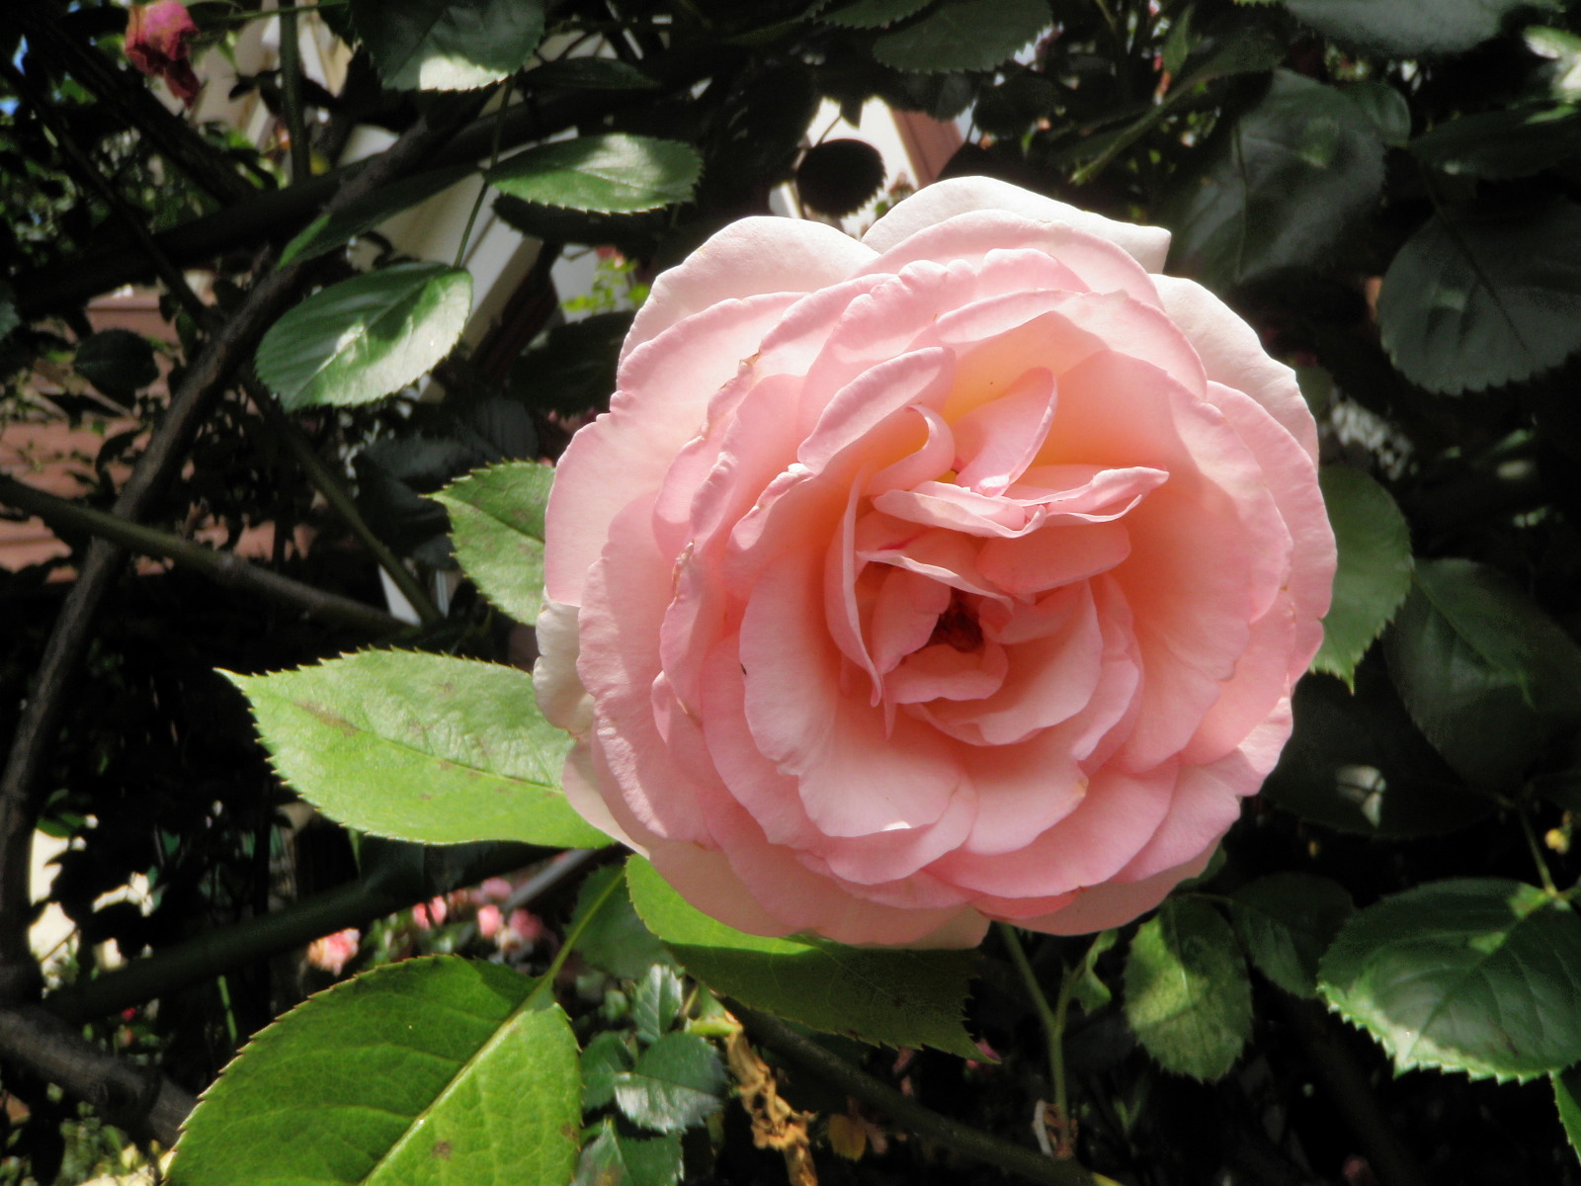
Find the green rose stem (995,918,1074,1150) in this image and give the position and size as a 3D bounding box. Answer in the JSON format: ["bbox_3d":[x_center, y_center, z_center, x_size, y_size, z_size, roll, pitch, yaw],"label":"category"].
[{"bbox_3d":[0.045,0.082,0.305,0.009,0.043,0.008,-14,-2,0],"label":"green rose stem"}]

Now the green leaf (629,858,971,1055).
[{"bbox_3d":[0.005,0.060,0.275,0.066,0.042,0.012,29,-40,6],"label":"green leaf"}]

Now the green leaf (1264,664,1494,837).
[{"bbox_3d":[0.126,0.034,0.360,0.058,0.043,0.011,9,-30,5],"label":"green leaf"}]

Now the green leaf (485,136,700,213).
[{"bbox_3d":[-0.044,-0.093,0.367,0.047,0.030,0.007,3,-46,6],"label":"green leaf"}]

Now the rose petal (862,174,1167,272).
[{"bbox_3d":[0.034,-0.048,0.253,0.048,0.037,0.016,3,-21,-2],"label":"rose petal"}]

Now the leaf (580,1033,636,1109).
[{"bbox_3d":[-0.045,0.116,0.400,0.021,0.017,0.005,-31,-29,-12],"label":"leaf"}]

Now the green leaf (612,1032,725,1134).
[{"bbox_3d":[-0.026,0.105,0.352,0.024,0.023,0.006,7,-28,12],"label":"green leaf"}]

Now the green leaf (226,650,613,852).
[{"bbox_3d":[-0.060,0.026,0.270,0.070,0.040,0.013,20,-39,1],"label":"green leaf"}]

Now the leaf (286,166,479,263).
[{"bbox_3d":[-0.092,-0.084,0.367,0.049,0.007,0.027,-28,35,-6],"label":"leaf"}]

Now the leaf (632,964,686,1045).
[{"bbox_3d":[-0.032,0.101,0.400,0.013,0.022,0.005,2,-27,7],"label":"leaf"}]

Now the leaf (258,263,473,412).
[{"bbox_3d":[-0.092,-0.057,0.360,0.050,0.007,0.034,-40,54,-23],"label":"leaf"}]

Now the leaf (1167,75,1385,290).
[{"bbox_3d":[0.100,-0.086,0.338,0.041,0.055,0.009,16,-27,-1],"label":"leaf"}]

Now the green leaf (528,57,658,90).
[{"bbox_3d":[-0.047,-0.123,0.393,0.034,0.006,0.022,-3,29,-27],"label":"green leaf"}]

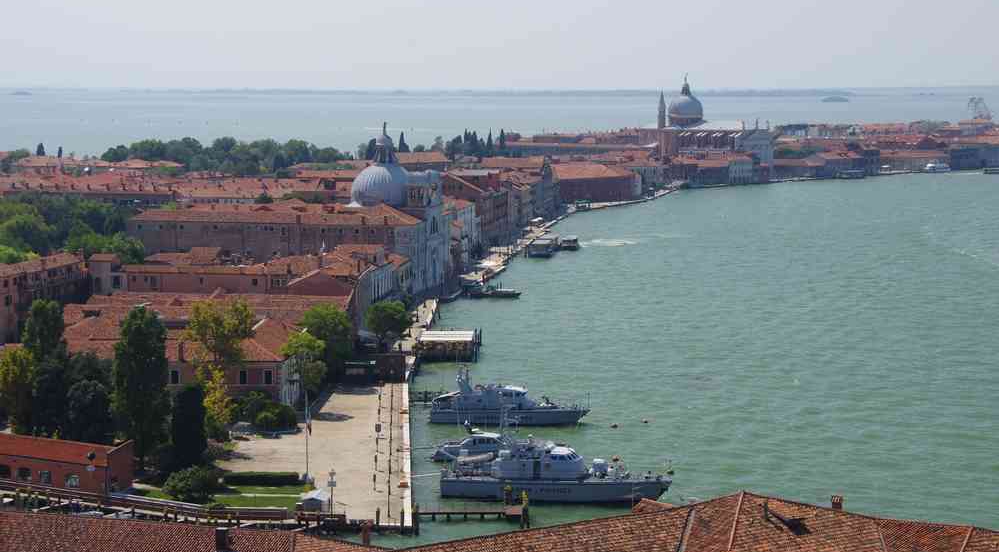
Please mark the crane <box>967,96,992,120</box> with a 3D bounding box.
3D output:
[{"bbox_3d":[345.120,-109.640,1496.320,18.000,36.000,14.000,0,5,0],"label":"crane"}]

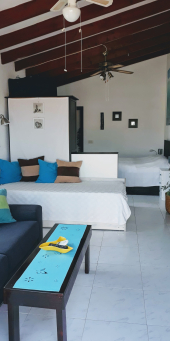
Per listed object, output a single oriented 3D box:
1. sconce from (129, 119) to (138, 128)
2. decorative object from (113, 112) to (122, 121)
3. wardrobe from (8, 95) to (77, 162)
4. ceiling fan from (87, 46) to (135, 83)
[{"bbox_3d":[1.351,-1.303,7.440,0.260,0.255,0.035,1,9,9],"label":"sconce"},{"bbox_3d":[0.911,-1.516,7.474,0.260,0.260,0.035,1,9,9],"label":"decorative object"},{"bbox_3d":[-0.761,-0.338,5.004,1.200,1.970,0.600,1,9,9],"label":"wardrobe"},{"bbox_3d":[0.434,-2.110,5.354,1.150,0.680,1.150,1,9,9],"label":"ceiling fan"}]

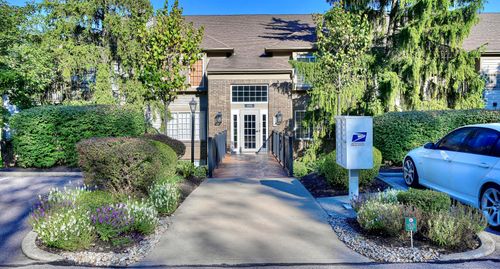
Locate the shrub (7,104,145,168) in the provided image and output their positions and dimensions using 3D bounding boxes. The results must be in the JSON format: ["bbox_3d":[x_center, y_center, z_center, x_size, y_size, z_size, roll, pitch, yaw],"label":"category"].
[{"bbox_3d":[-5.150,0.030,11.000,3.900,1.800,1.600,0,1,0],"label":"shrub"}]

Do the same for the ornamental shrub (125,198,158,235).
[{"bbox_3d":[-1.470,1.086,4.990,0.450,0.430,0.450,0,2,0],"label":"ornamental shrub"}]

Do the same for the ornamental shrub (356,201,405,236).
[{"bbox_3d":[1.790,1.098,4.920,0.620,0.410,0.550,0,2,0],"label":"ornamental shrub"}]

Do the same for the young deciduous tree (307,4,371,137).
[{"bbox_3d":[2.700,-1.450,11.000,1.950,5.000,1.950,0,1,0],"label":"young deciduous tree"}]

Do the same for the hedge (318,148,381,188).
[{"bbox_3d":[2.410,0.720,8.680,1.450,0.910,1.300,0,2,0],"label":"hedge"}]

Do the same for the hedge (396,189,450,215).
[{"bbox_3d":[2.450,0.985,5.100,0.770,0.430,0.720,0,1,0],"label":"hedge"}]

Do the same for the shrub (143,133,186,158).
[{"bbox_3d":[-2.330,0.540,9.300,1.400,1.150,1.400,0,1,0],"label":"shrub"}]

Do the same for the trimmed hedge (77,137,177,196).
[{"bbox_3d":[-2.500,0.624,7.526,1.750,1.180,1.500,0,2,0],"label":"trimmed hedge"}]

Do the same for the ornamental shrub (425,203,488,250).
[{"bbox_3d":[2.560,1.080,4.559,0.720,0.470,0.620,0,2,0],"label":"ornamental shrub"}]

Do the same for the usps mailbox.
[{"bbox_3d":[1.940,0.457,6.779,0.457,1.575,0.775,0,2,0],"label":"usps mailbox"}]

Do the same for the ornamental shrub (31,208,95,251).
[{"bbox_3d":[-2.210,1.070,4.250,0.730,0.420,0.700,0,1,0],"label":"ornamental shrub"}]

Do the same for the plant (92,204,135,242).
[{"bbox_3d":[-1.700,1.050,4.450,0.550,0.380,0.520,0,1,0],"label":"plant"}]

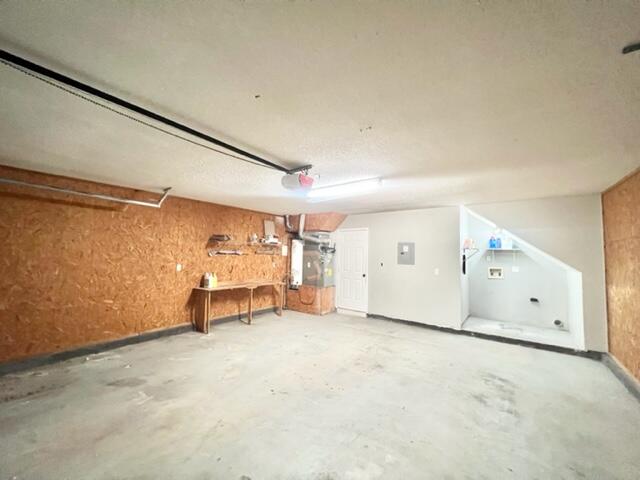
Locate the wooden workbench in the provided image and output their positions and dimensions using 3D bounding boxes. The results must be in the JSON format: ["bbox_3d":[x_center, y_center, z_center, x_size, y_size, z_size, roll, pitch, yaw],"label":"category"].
[{"bbox_3d":[-1.563,1.312,5.010,0.460,0.770,1.860,-1,-4,36],"label":"wooden workbench"}]

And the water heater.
[{"bbox_3d":[-0.561,0.613,6.338,0.410,1.280,0.410,1,-3,0],"label":"water heater"}]

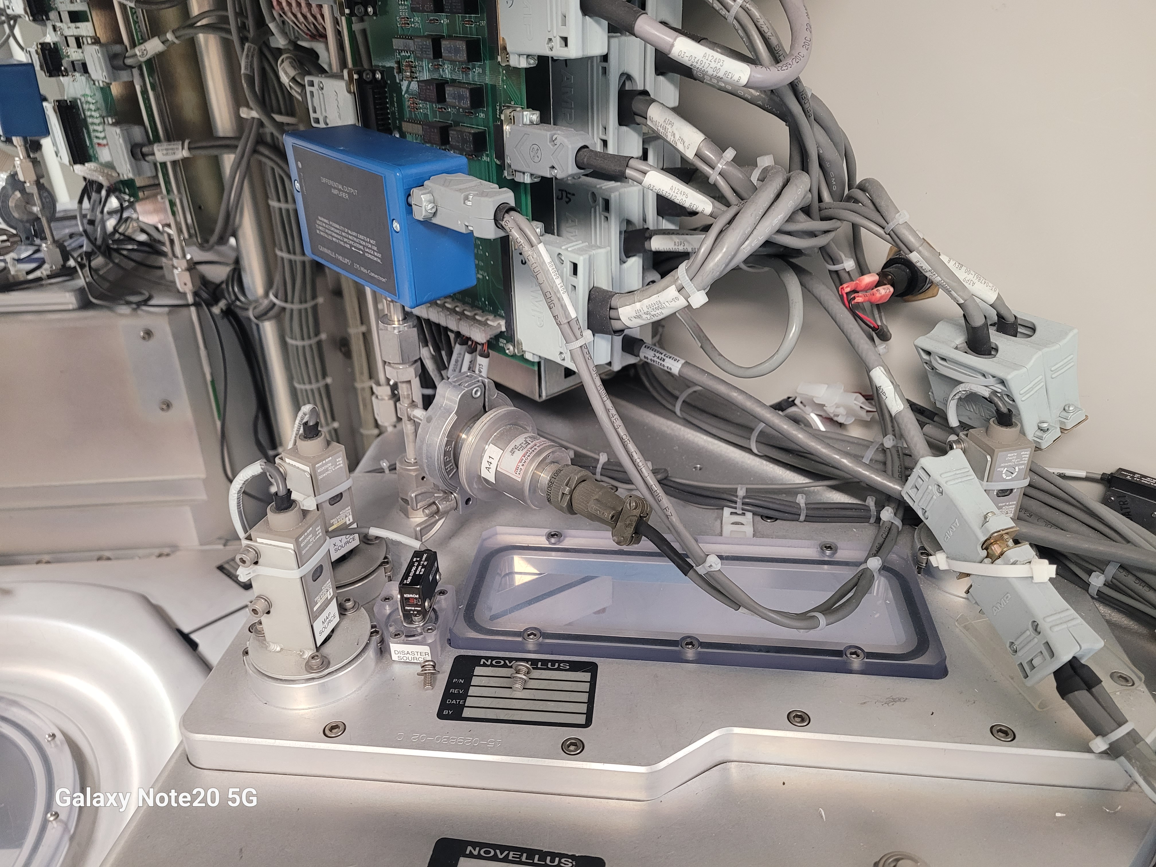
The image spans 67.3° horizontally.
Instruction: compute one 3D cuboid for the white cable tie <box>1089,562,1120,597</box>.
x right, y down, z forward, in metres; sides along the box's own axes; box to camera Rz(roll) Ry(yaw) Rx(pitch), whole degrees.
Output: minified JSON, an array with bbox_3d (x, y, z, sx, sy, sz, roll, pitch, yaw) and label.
[{"bbox_3d":[0.250,0.069,0.412,0.008,0.017,0.014,32,9,12],"label":"white cable tie"}]

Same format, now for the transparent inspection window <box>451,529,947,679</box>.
[{"bbox_3d":[0.055,0.077,0.417,0.216,0.008,0.083,2,31,5],"label":"transparent inspection window"}]

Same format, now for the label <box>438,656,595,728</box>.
[{"bbox_3d":[-0.025,0.110,0.372,0.064,0.001,0.037,2,31,5],"label":"label"}]

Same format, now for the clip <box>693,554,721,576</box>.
[{"bbox_3d":[0.065,0.066,0.438,0.016,0.007,0.013,-38,14,1],"label":"clip"}]

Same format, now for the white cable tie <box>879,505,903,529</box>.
[{"bbox_3d":[0.171,0.045,0.473,0.015,0.013,0.007,16,61,20],"label":"white cable tie"}]

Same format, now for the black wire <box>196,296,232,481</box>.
[{"bbox_3d":[-0.303,-0.038,0.730,0.020,0.165,0.030,2,31,5],"label":"black wire"}]

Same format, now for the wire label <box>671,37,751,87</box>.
[{"bbox_3d":[0.053,-0.149,0.348,0.033,0.009,0.007,22,40,11],"label":"wire label"}]

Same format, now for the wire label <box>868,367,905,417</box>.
[{"bbox_3d":[0.143,-0.020,0.402,0.007,0.009,0.024,8,49,-46],"label":"wire label"}]

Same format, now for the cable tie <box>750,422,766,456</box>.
[{"bbox_3d":[0.122,0.004,0.575,0.005,0.026,0.024,26,6,39],"label":"cable tie"}]

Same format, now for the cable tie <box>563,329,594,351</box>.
[{"bbox_3d":[0.000,-0.045,0.412,0.015,0.004,0.009,-25,29,3],"label":"cable tie"}]

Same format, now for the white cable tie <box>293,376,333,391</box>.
[{"bbox_3d":[-0.217,-0.043,0.710,0.034,0.006,0.027,2,31,5],"label":"white cable tie"}]

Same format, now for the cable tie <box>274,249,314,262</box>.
[{"bbox_3d":[-0.218,-0.139,0.672,0.036,0.005,0.030,-4,30,-3],"label":"cable tie"}]

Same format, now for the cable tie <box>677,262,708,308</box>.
[{"bbox_3d":[0.049,-0.063,0.370,0.009,0.019,0.015,-27,5,9],"label":"cable tie"}]

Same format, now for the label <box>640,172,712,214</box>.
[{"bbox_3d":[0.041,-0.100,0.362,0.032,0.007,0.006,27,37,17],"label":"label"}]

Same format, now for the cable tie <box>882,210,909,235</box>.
[{"bbox_3d":[0.143,-0.095,0.390,0.005,0.014,0.010,46,23,6],"label":"cable tie"}]

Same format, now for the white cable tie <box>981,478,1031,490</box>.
[{"bbox_3d":[0.222,0.021,0.466,0.026,0.005,0.027,-10,31,-13],"label":"white cable tie"}]

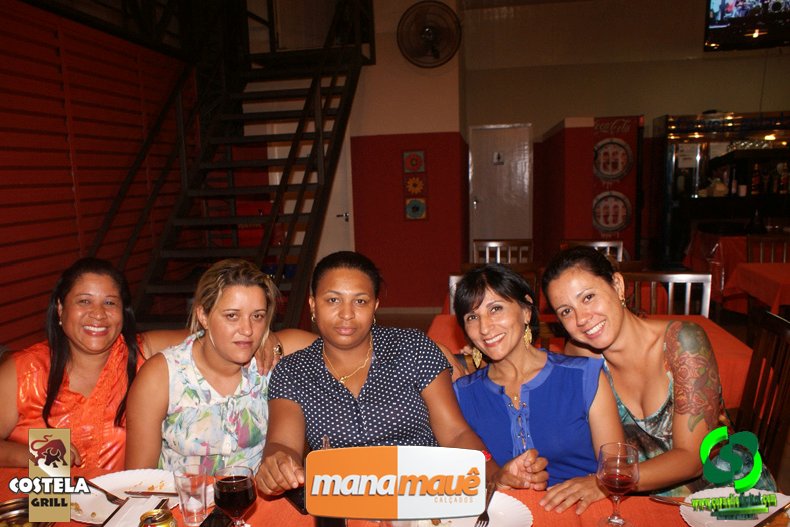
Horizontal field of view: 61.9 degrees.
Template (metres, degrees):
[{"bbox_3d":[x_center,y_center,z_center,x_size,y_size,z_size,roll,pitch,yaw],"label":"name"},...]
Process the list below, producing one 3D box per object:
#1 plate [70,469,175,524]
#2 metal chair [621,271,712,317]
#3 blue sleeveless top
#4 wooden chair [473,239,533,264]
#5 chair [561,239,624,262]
[{"bbox_3d":[-0.555,0.482,1.365,0.240,0.025,0.240,-1,8,0],"label":"plate"},{"bbox_3d":[1.326,0.555,3.075,0.440,0.950,0.490,0,8,6],"label":"metal chair"},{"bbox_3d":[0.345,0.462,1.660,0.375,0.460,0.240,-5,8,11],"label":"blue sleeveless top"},{"bbox_3d":[0.779,0.329,4.664,0.440,0.950,0.490,0,8,6],"label":"wooden chair"},{"bbox_3d":[1.388,0.349,4.490,0.440,0.950,0.490,0,8,6],"label":"chair"}]

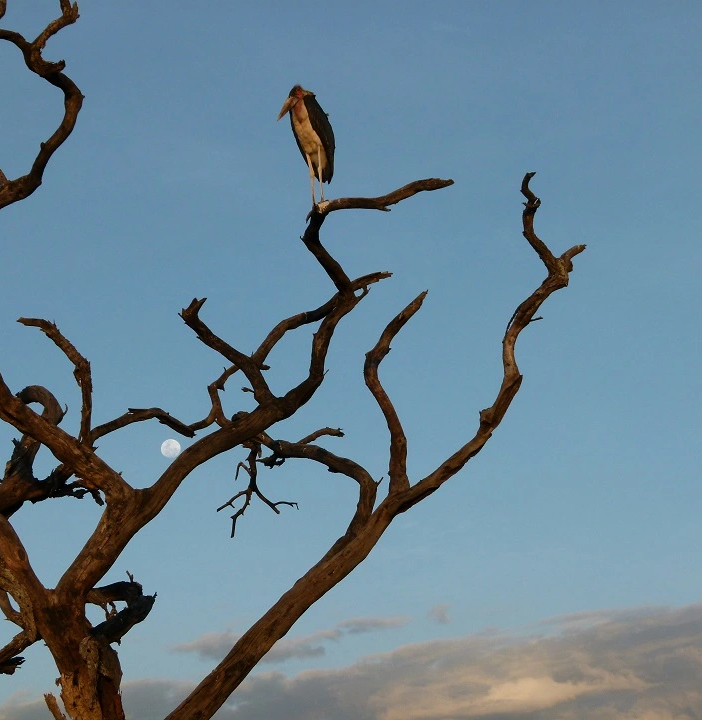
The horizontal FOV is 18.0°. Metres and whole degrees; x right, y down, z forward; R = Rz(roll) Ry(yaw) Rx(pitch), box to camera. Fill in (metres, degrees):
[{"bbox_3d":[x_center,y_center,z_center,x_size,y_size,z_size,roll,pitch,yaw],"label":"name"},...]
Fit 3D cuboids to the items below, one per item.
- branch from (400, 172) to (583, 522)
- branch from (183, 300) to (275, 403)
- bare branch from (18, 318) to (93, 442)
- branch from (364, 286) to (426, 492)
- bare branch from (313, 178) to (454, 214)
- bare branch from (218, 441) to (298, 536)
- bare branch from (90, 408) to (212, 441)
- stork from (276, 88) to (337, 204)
[{"bbox_3d":[1.289,-0.154,20.643,1.749,3.205,1.000,0,-15,0],"label":"branch"},{"bbox_3d":[-1.137,-0.087,20.418,0.847,0.944,0.500,0,-15,0],"label":"branch"},{"bbox_3d":[-2.723,0.189,20.448,0.700,1.140,0.450,0,-15,0],"label":"bare branch"},{"bbox_3d":[0.421,0.301,20.521,0.573,1.902,0.500,0,-15,0],"label":"branch"},{"bbox_3d":[0.314,-1.533,20.806,1.332,0.304,0.450,0,-15,0],"label":"bare branch"},{"bbox_3d":[-0.855,1.175,20.287,0.732,0.854,0.600,0,-15,0],"label":"bare branch"},{"bbox_3d":[-1.838,0.594,20.443,1.106,0.304,0.450,0,-15,0],"label":"bare branch"},{"bbox_3d":[-0.420,-2.034,20.940,0.360,1.161,0.480,-12,-19,38],"label":"stork"}]

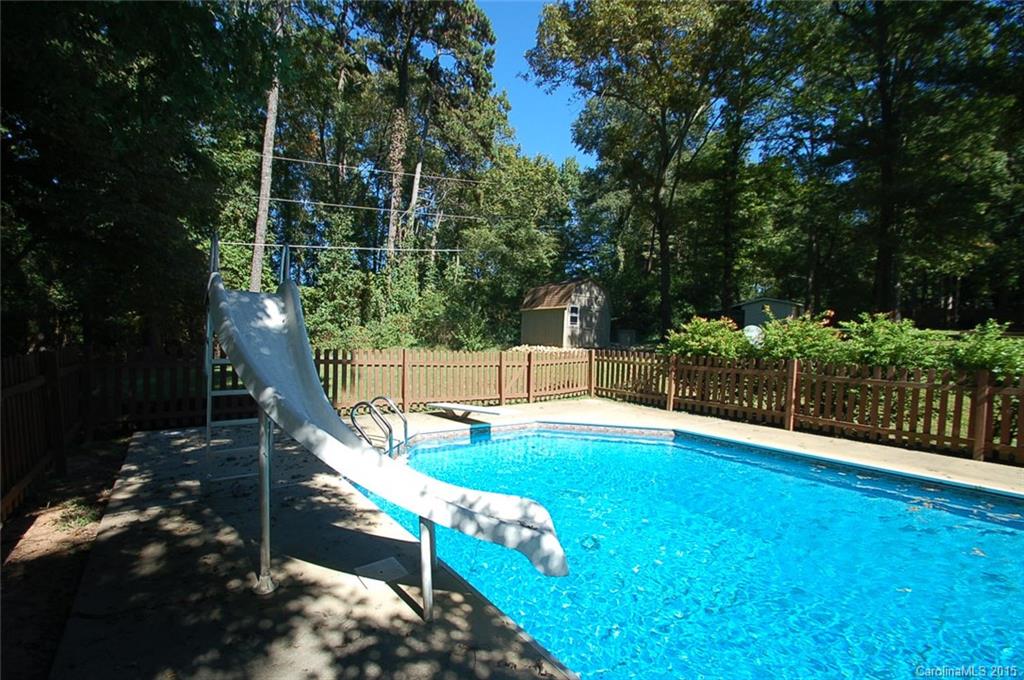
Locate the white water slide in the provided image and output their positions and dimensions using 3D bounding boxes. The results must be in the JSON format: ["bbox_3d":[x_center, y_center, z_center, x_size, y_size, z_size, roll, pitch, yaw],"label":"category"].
[{"bbox_3d":[-1.310,0.331,3.046,3.670,2.360,1.150,2,1,30],"label":"white water slide"}]

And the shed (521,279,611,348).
[{"bbox_3d":[2.611,-1.268,21.229,2.950,3.150,3.450,0,2,-34],"label":"shed"}]

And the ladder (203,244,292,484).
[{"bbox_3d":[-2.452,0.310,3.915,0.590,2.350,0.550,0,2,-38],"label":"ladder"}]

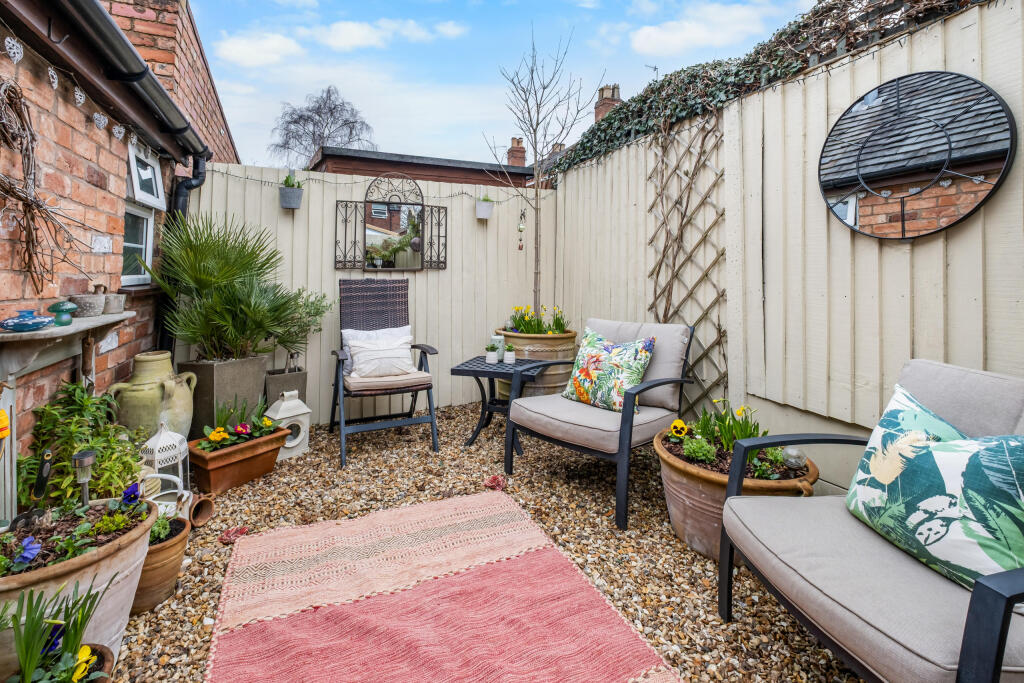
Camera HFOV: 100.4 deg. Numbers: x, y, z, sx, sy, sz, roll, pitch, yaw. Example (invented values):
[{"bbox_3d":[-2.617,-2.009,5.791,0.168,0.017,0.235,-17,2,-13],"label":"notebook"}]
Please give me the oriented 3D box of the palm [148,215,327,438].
[{"bbox_3d":[-1.701,-0.064,2.655,0.964,1.455,0.806,-3,8,-24],"label":"palm"}]

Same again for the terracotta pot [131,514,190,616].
[{"bbox_3d":[-1.235,0.765,1.443,0.250,0.220,0.250,0,5,0],"label":"terracotta pot"}]

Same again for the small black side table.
[{"bbox_3d":[-0.056,0.399,2.800,0.545,0.490,0.440,2,5,18],"label":"small black side table"}]

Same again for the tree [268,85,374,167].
[{"bbox_3d":[-8.078,-7.129,18.000,4.300,6.800,4.300,-2,7,-18],"label":"tree"}]

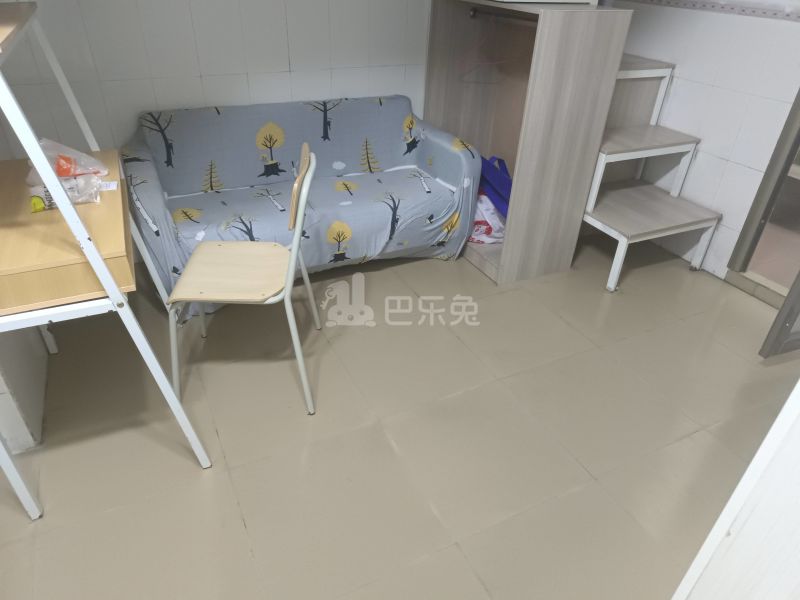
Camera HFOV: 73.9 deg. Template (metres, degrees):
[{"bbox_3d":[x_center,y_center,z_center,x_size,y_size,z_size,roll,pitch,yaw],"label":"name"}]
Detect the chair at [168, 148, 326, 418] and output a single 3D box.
[{"bbox_3d":[-0.507,-0.115,1.773,0.520,0.880,0.510,-1,32,-5],"label":"chair"}]

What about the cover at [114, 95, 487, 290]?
[{"bbox_3d":[-0.419,-0.487,2.504,1.480,0.745,0.610,-13,36,-23],"label":"cover"}]

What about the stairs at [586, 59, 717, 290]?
[{"bbox_3d":[1.113,-0.711,2.783,0.630,0.930,0.950,-13,35,-23],"label":"stairs"}]

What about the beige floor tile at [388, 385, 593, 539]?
[{"bbox_3d":[0.265,0.480,1.714,0.500,0.012,0.500,-13,35,-23],"label":"beige floor tile"}]

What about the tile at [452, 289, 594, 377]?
[{"bbox_3d":[0.489,0.132,2.293,0.500,0.010,0.500,-13,36,-23],"label":"tile"}]

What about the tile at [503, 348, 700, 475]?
[{"bbox_3d":[0.711,0.374,1.913,0.500,0.012,0.500,-13,35,-23],"label":"tile"}]

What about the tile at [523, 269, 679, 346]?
[{"bbox_3d":[0.936,0.027,2.489,0.500,0.010,0.500,-13,36,-23],"label":"tile"}]

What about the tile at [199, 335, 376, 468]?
[{"bbox_3d":[-0.406,0.343,1.890,0.500,0.012,0.500,-13,35,-23],"label":"tile"}]

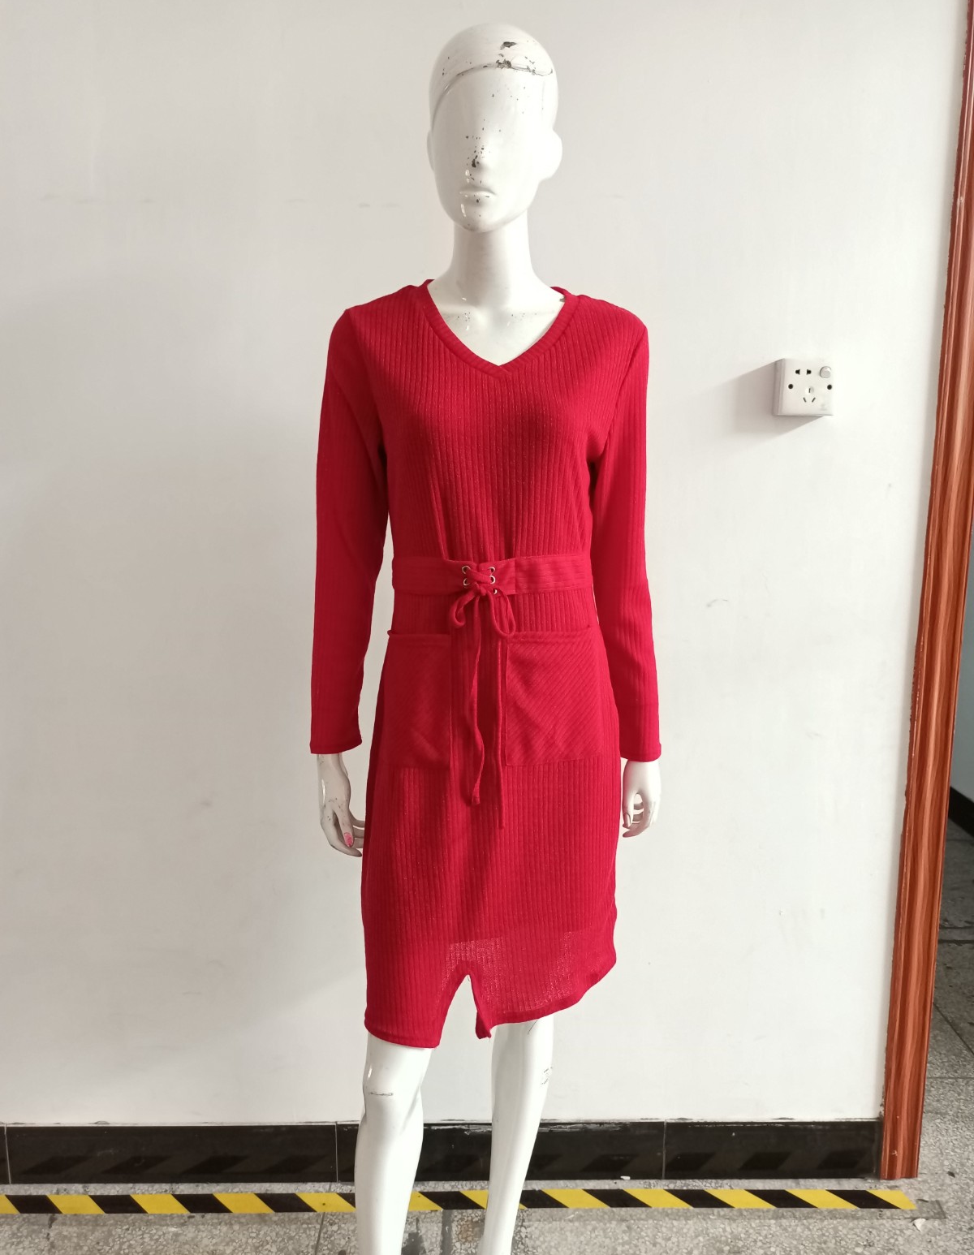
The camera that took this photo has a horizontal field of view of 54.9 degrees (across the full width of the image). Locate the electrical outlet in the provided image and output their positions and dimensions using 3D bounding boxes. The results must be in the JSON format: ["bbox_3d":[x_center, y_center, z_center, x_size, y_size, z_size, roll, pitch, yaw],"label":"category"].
[{"bbox_3d":[0.498,-0.374,1.469,0.086,0.086,0.039,0,10,0],"label":"electrical outlet"}]

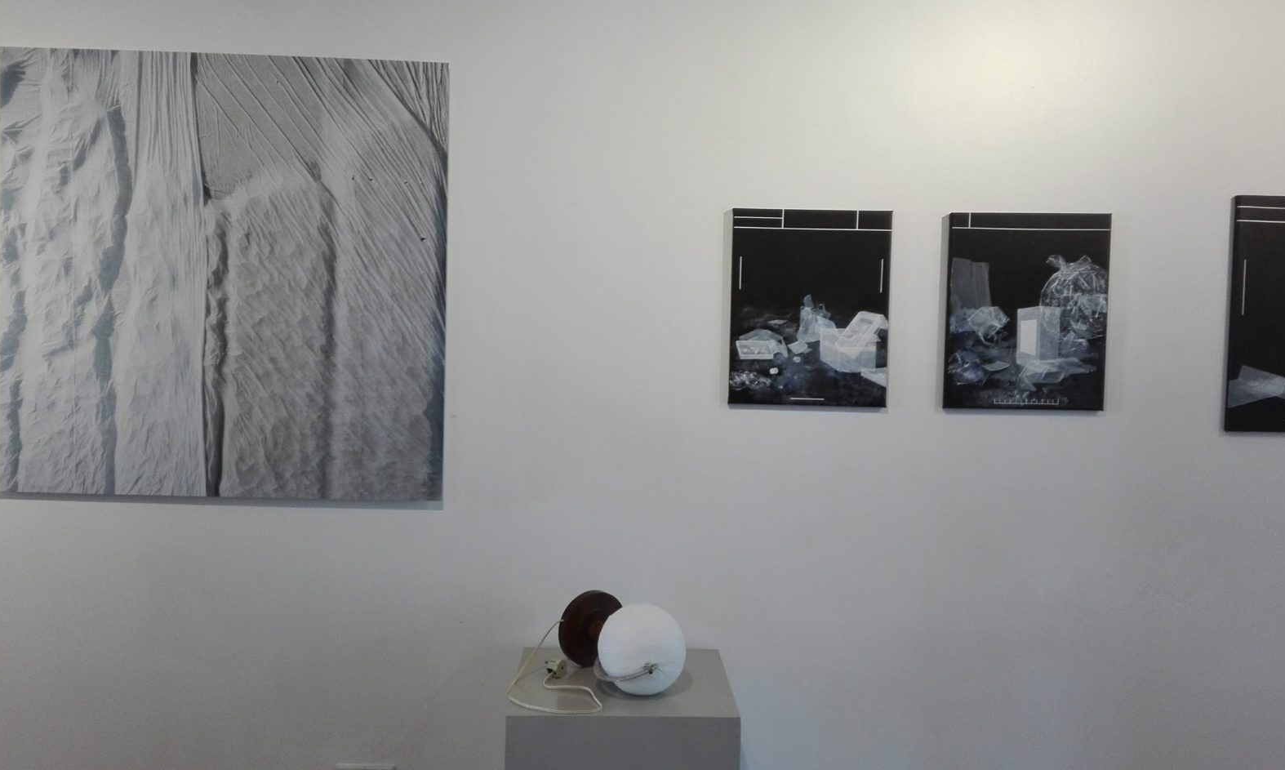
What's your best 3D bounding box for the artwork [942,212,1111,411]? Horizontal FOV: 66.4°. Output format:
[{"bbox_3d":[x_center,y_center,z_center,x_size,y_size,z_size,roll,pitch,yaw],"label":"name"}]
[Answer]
[{"bbox_3d":[0.893,-0.170,2.284,0.373,0.453,0.020,1,2,0],"label":"artwork"}]

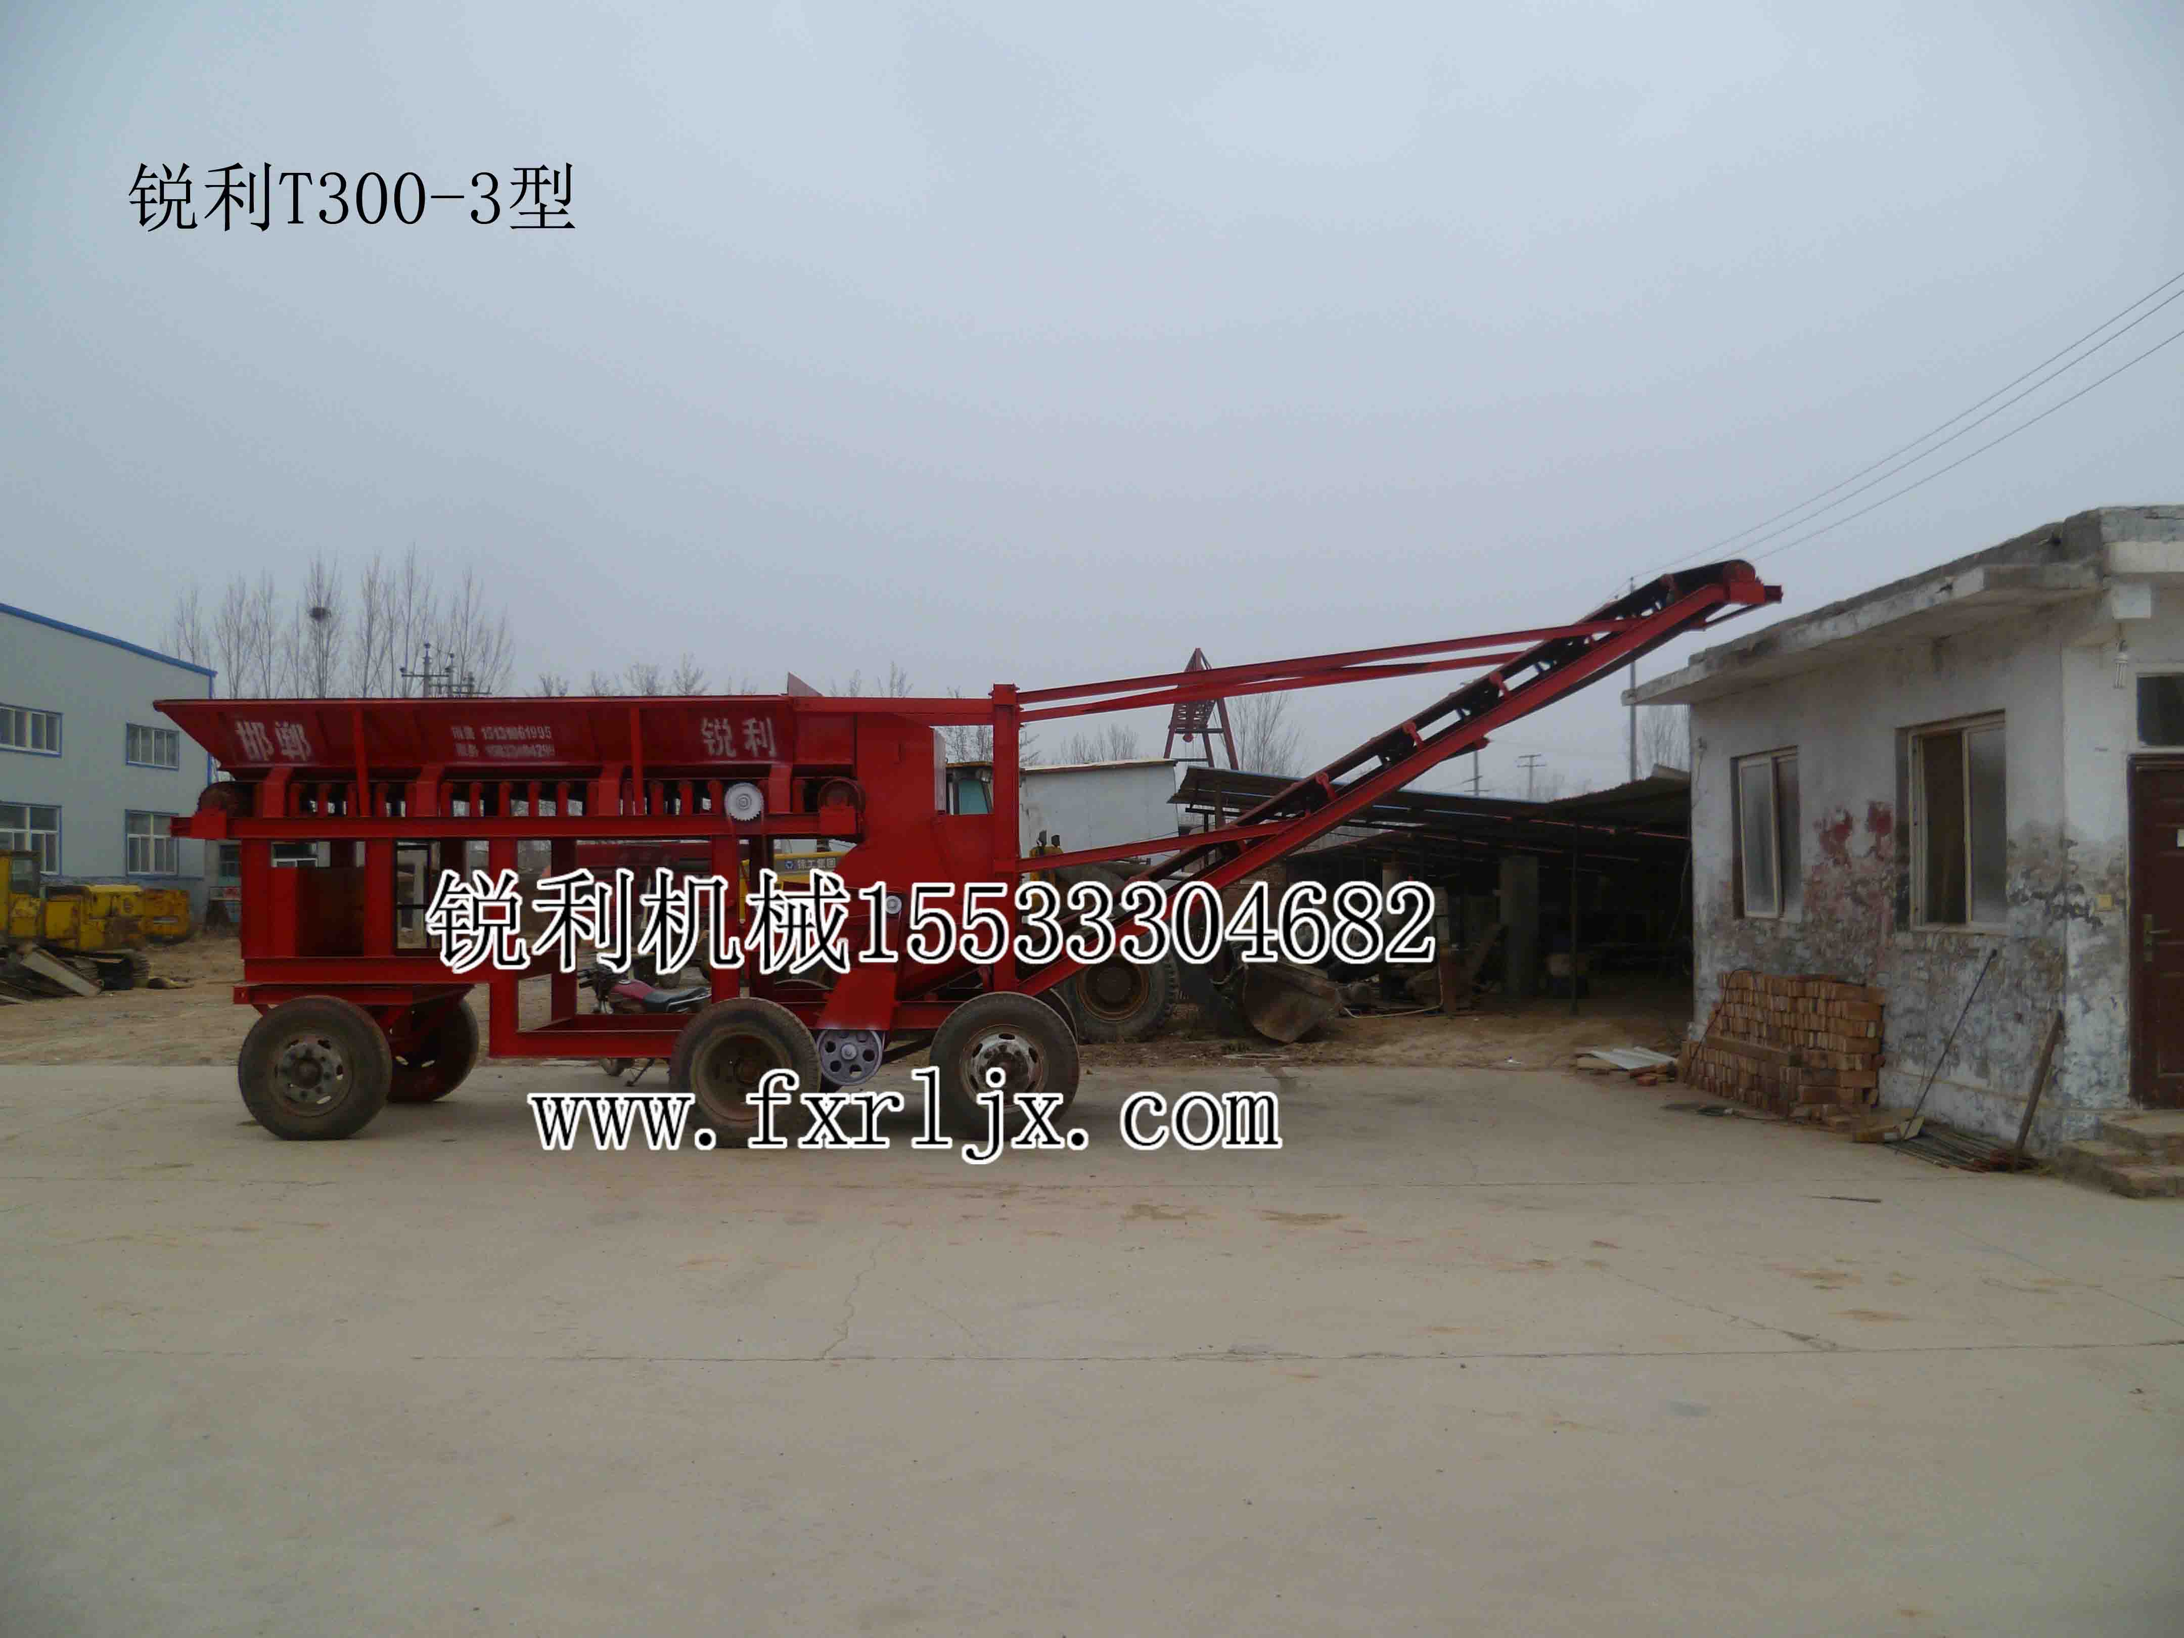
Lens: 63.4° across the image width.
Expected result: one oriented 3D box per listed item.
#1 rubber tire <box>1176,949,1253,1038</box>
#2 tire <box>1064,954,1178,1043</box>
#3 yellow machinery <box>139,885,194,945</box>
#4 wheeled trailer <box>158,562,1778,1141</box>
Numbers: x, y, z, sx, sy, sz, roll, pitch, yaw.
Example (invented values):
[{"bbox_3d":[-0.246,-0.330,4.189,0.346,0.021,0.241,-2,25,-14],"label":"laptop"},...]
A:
[{"bbox_3d":[1.340,1.870,19.400,1.050,1.150,0.500,0,-2,7],"label":"rubber tire"},{"bbox_3d":[0.240,1.800,19.200,1.280,1.280,0.430,0,-2,7],"label":"tire"},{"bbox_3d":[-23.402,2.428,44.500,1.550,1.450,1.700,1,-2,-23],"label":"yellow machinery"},{"bbox_3d":[-0.700,0.190,12.750,11.000,3.970,2.600,0,-2,-1],"label":"wheeled trailer"}]

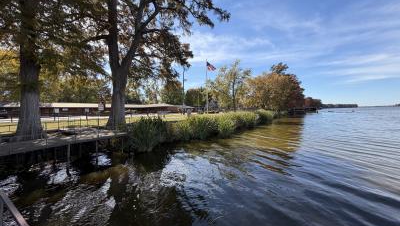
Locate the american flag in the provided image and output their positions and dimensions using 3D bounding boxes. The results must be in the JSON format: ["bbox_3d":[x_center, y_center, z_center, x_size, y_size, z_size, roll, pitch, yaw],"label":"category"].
[{"bbox_3d":[2.274,-9.197,32.000,1.850,1.750,0.300,-1,1,3],"label":"american flag"}]

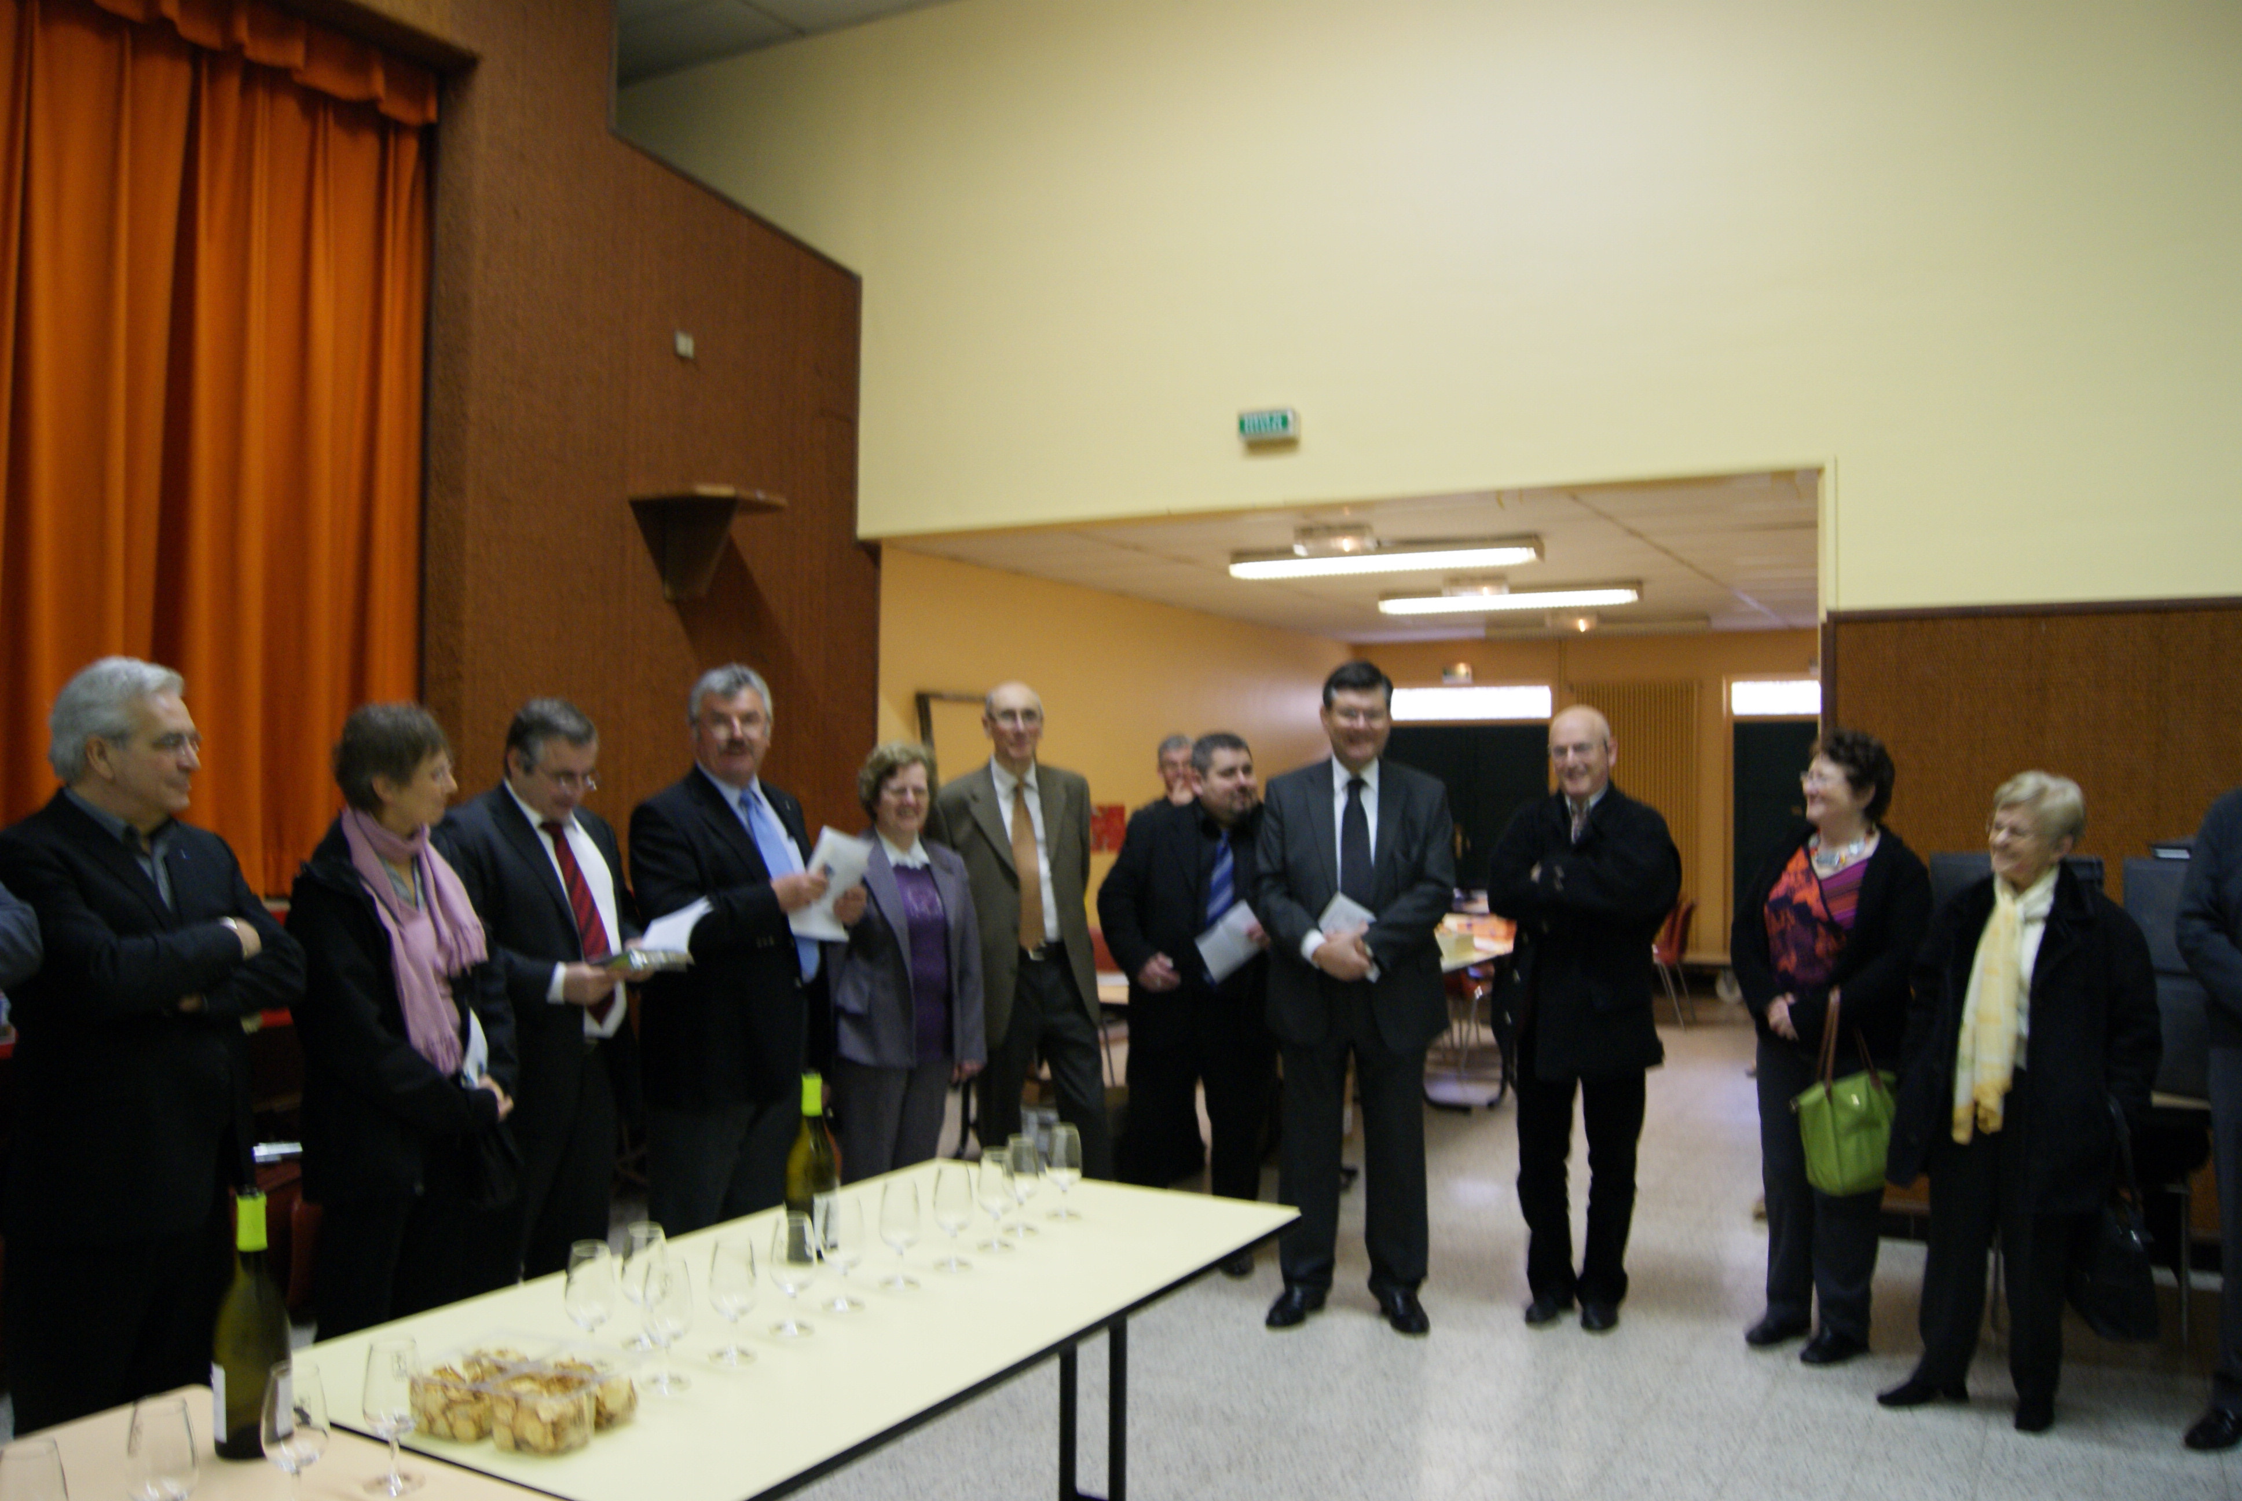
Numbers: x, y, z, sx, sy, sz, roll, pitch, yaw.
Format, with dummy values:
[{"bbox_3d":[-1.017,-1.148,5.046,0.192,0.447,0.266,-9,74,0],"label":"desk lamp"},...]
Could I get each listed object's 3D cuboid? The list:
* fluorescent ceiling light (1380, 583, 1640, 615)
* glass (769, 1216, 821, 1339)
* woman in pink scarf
[{"bbox_3d":[2.235,-0.875,9.803,1.570,0.110,0.170,0,-2,30],"label":"fluorescent ceiling light"},{"bbox_3d":[-0.446,0.717,2.311,0.066,0.155,0.066,1,-2,0],"label":"glass"},{"bbox_3d":[-1.409,0.721,3.290,0.380,1.623,0.460,-1,-3,32],"label":"woman in pink scarf"}]

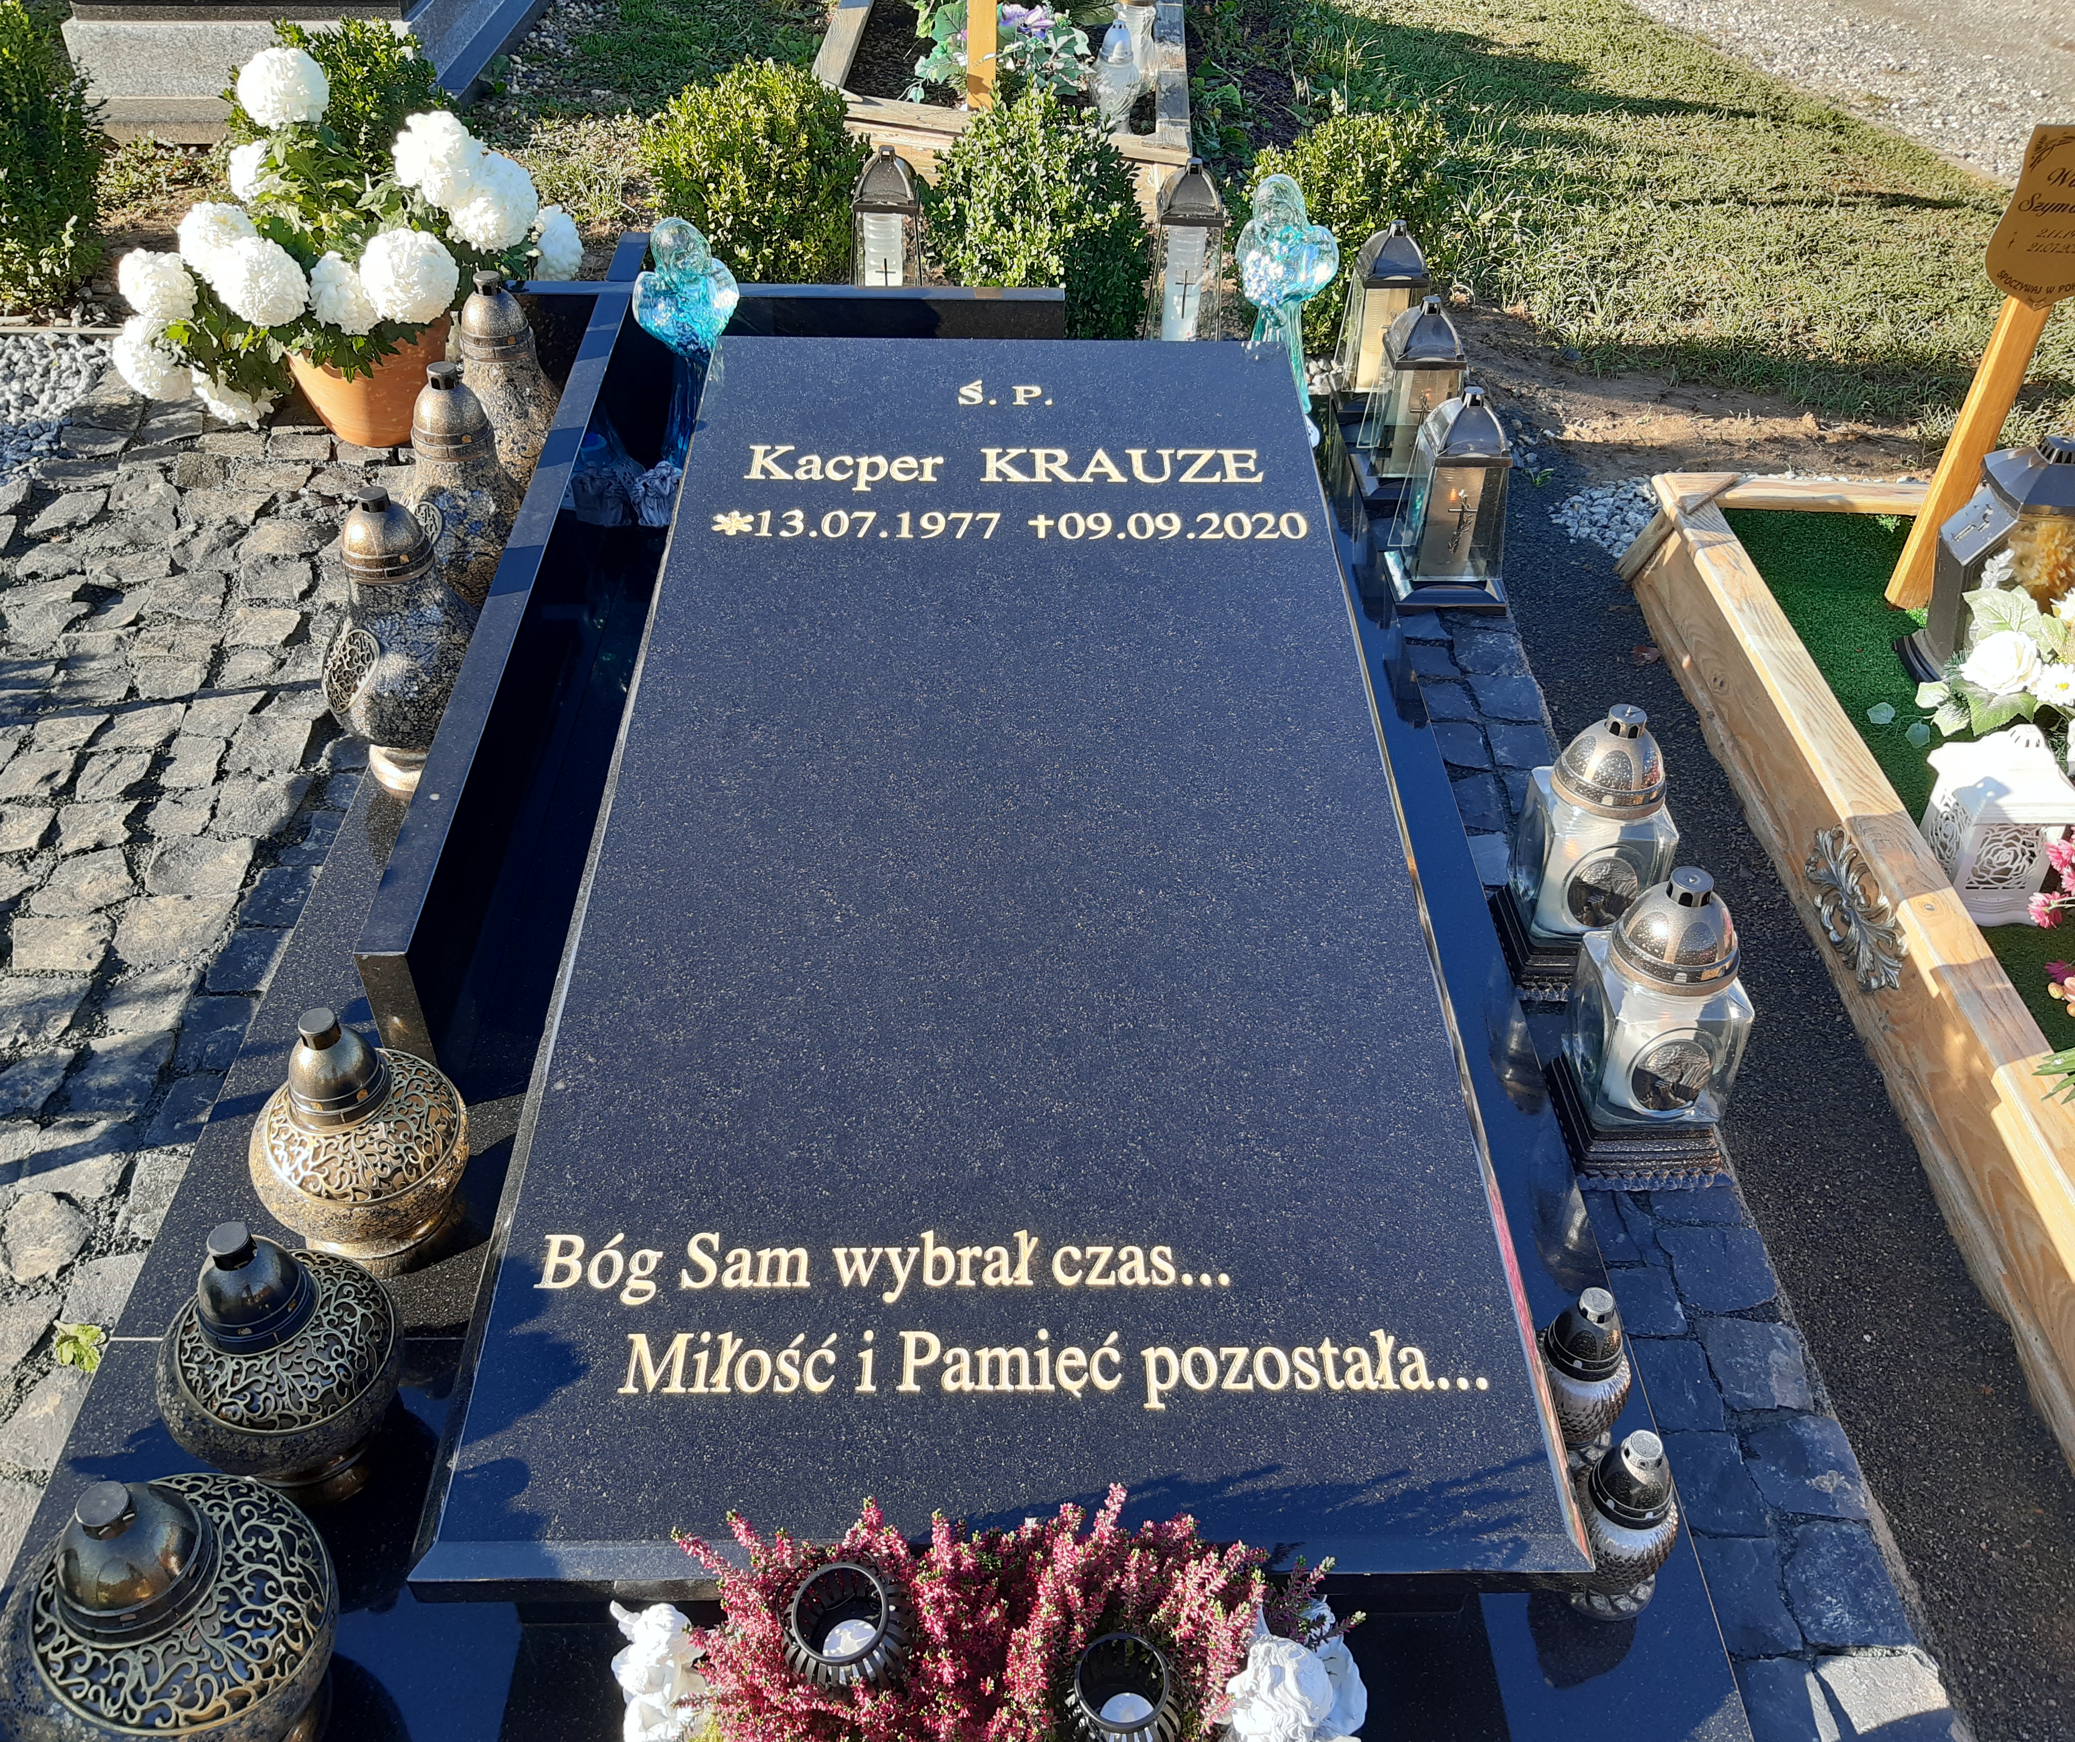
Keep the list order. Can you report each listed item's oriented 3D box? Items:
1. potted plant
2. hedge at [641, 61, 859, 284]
[{"bbox_3d":[-1.098,-0.965,2.753,0.690,0.560,0.600,-1,39,0],"label":"potted plant"},{"bbox_3d":[-0.489,-1.180,3.102,0.380,0.440,0.380,-1,39,0],"label":"hedge"}]

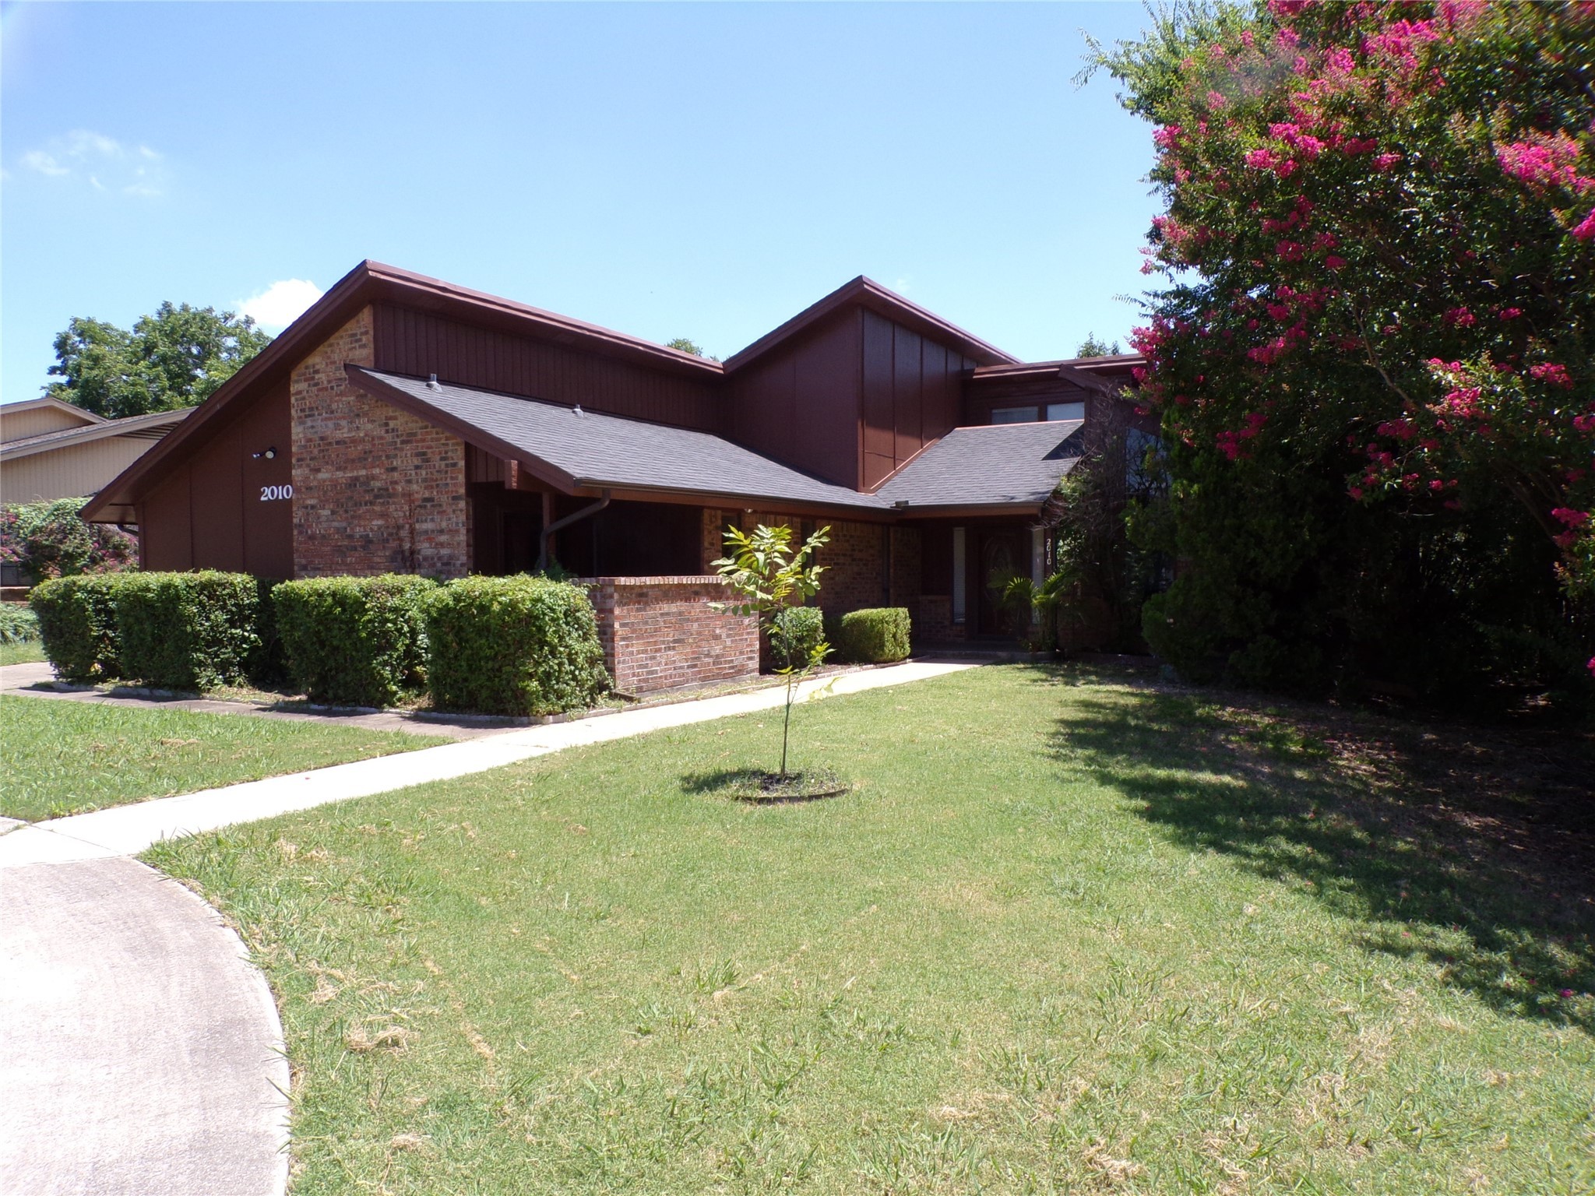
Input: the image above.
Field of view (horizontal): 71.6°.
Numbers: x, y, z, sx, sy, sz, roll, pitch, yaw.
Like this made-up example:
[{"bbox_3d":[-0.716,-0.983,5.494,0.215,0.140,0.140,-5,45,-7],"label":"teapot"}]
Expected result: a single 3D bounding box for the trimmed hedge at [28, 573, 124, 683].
[{"bbox_3d":[-10.015,0.398,15.759,1.550,1.475,0.950,0,2,29],"label":"trimmed hedge"}]

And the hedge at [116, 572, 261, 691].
[{"bbox_3d":[-8.128,0.403,14.730,1.650,1.505,0.950,0,2,29],"label":"hedge"}]

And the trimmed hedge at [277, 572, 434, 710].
[{"bbox_3d":[-5.161,0.439,13.142,1.780,1.465,1.000,0,2,29],"label":"trimmed hedge"}]

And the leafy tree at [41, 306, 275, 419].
[{"bbox_3d":[-19.482,-4.173,33.885,8.000,9.841,8.000,-1,2,-30],"label":"leafy tree"}]

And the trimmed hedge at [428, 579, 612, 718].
[{"bbox_3d":[-3.115,0.458,12.112,1.500,1.425,1.150,0,2,29],"label":"trimmed hedge"}]

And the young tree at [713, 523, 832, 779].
[{"bbox_3d":[-0.174,0.384,8.111,0.870,1.852,0.820,-1,2,-1],"label":"young tree"}]

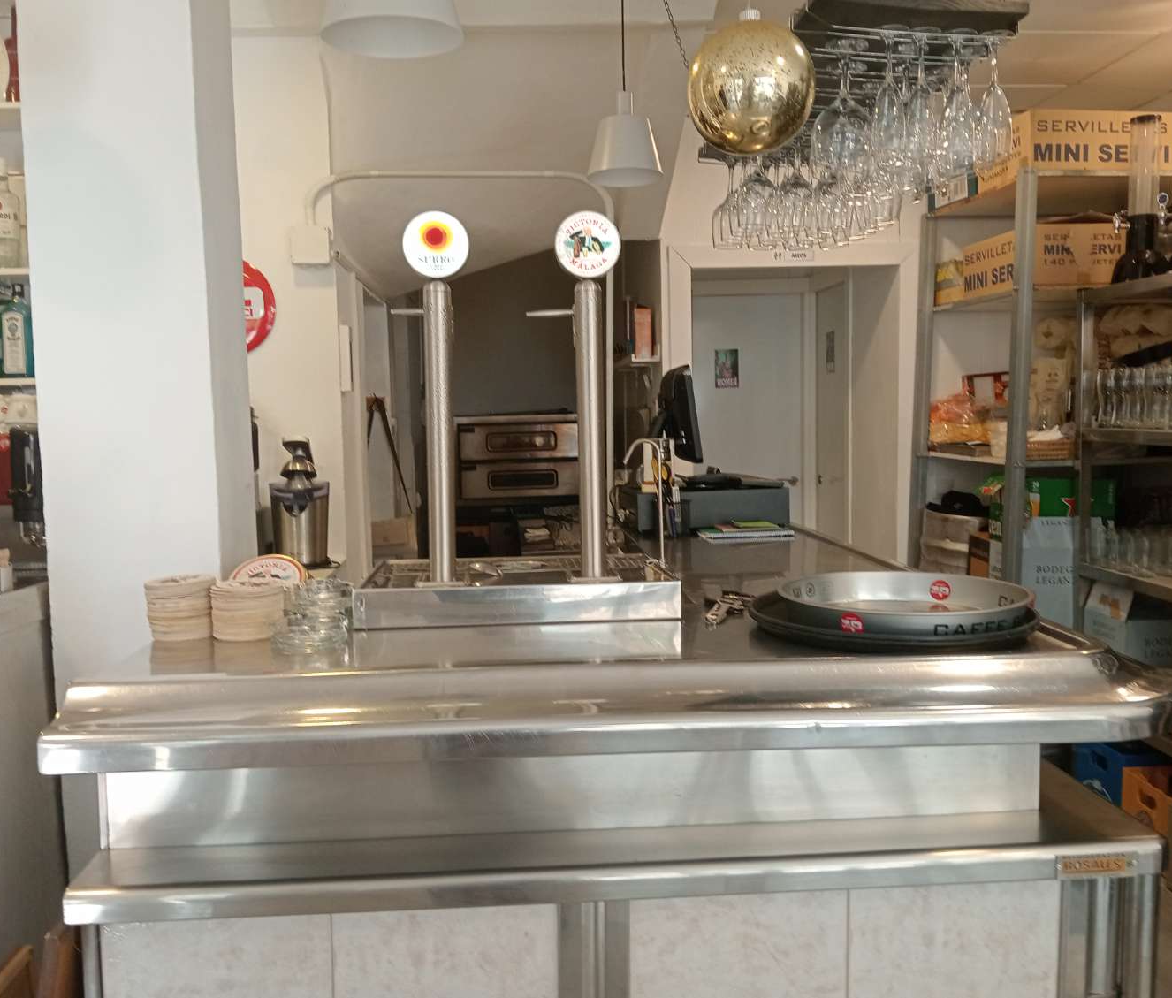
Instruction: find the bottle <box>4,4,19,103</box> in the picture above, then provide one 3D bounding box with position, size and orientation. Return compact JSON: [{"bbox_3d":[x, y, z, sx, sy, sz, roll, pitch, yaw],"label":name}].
[{"bbox_3d":[-1.493,-1.170,2.830,0.074,0.265,0.074,-1,5,-4],"label":"bottle"}]

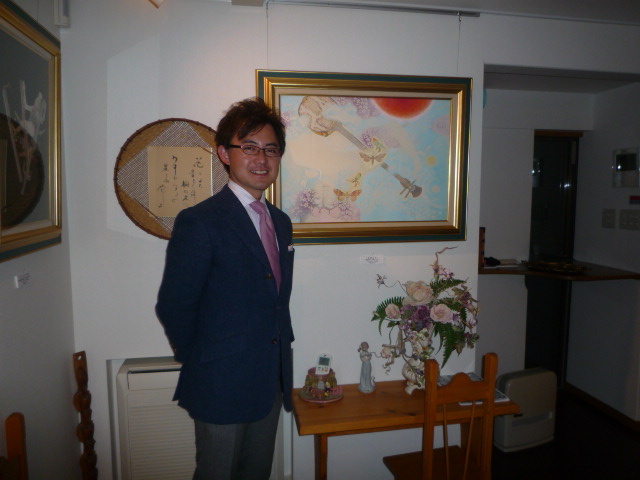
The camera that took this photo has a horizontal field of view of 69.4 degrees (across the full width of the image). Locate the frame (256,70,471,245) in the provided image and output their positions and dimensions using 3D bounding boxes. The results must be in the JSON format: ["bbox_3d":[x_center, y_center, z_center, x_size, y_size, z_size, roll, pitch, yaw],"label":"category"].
[{"bbox_3d":[0.186,-0.335,1.909,0.890,0.678,0.060,-1,7,-10],"label":"frame"}]

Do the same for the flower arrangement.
[{"bbox_3d":[0.450,0.343,1.951,0.482,0.621,0.290,-1,6,-10],"label":"flower arrangement"}]

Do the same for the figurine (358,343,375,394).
[{"bbox_3d":[0.201,0.538,1.963,0.075,0.208,0.070,-2,6,-16],"label":"figurine"}]

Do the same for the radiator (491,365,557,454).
[{"bbox_3d":[1.247,1.016,2.845,0.378,0.438,0.145,-3,6,-22],"label":"radiator"}]

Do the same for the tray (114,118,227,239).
[{"bbox_3d":[-0.541,-0.234,1.805,0.475,0.468,0.050,-1,5,-10],"label":"tray"}]

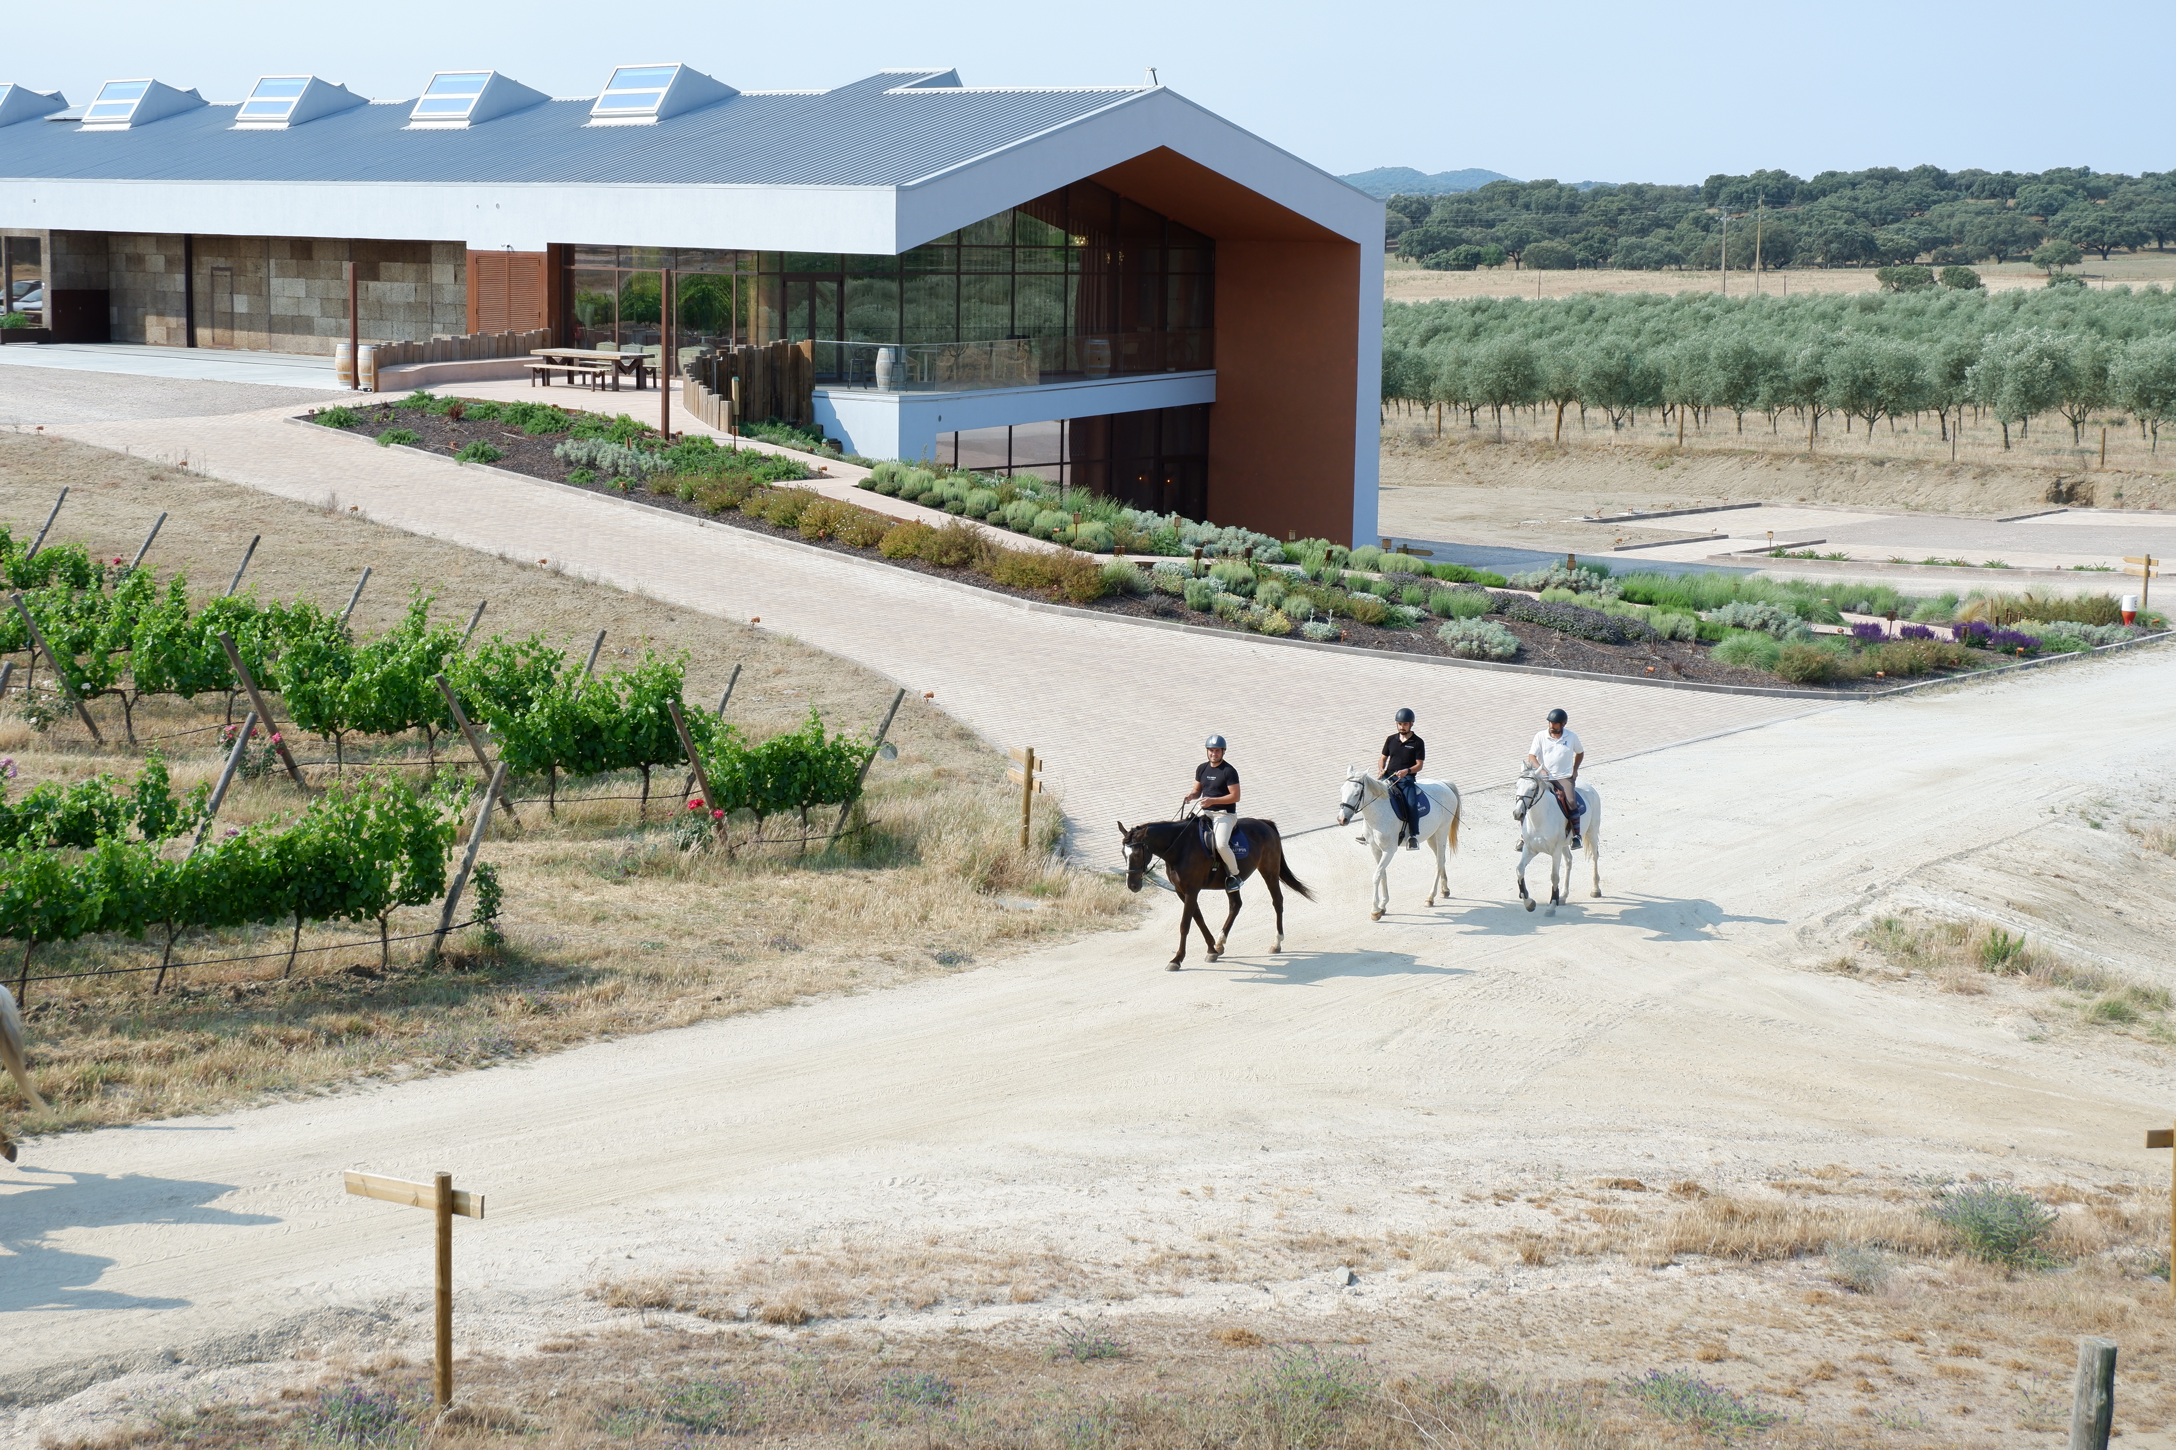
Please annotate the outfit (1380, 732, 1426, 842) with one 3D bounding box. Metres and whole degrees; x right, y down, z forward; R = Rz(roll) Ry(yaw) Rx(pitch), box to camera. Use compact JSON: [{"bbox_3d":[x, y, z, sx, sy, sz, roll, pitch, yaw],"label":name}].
[{"bbox_3d":[3.687,0.776,37.886,0.640,1.411,0.580,7,11,35],"label":"outfit"}]

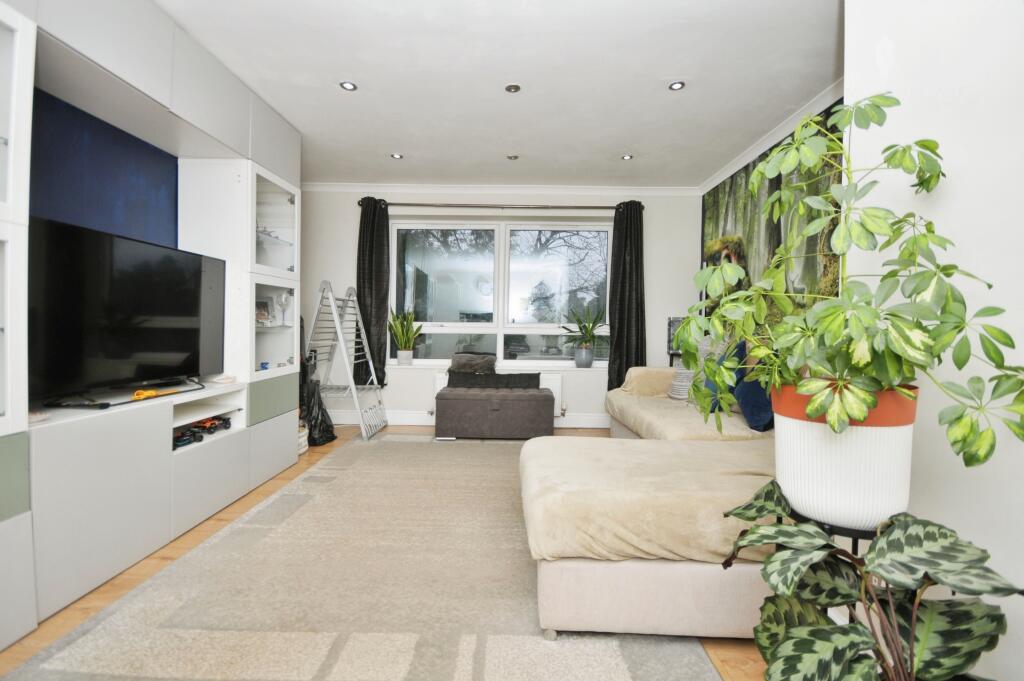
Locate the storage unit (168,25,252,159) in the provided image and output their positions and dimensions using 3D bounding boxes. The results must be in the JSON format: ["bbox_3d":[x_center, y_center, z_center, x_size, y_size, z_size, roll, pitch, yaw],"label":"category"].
[{"bbox_3d":[-1.800,-1.306,2.280,0.430,0.400,0.575,1,2,1],"label":"storage unit"}]

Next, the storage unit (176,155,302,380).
[{"bbox_3d":[-1.790,-0.432,2.855,0.430,1.350,0.575,1,2,1],"label":"storage unit"}]

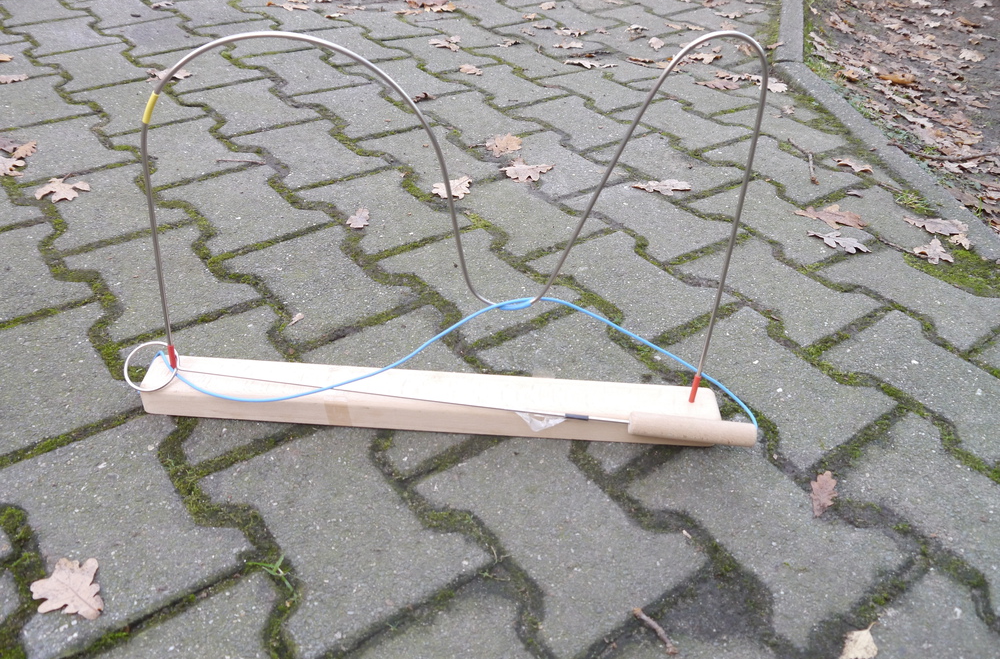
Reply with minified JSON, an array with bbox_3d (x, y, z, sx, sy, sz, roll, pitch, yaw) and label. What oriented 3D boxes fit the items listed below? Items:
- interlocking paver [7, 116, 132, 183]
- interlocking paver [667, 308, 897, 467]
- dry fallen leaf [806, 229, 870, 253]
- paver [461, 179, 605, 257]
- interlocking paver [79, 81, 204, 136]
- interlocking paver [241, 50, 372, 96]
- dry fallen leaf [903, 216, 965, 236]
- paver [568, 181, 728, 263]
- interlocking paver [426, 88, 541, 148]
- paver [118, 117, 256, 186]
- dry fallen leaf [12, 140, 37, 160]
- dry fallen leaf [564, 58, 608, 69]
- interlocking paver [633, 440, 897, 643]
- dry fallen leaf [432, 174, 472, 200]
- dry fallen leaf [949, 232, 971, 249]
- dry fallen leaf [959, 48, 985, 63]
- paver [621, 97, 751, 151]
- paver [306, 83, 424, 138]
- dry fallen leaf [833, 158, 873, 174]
[{"bbox_3d":[-0.611,-0.223,1.143,0.160,0.070,0.195,-23,44,-32],"label":"interlocking paver"},{"bbox_3d":[0.270,0.076,0.826,0.160,0.070,0.193,-21,43,-31],"label":"interlocking paver"},{"bbox_3d":[0.432,-0.113,1.029,0.080,0.012,0.045,21,39,21],"label":"dry fallen leaf"},{"bbox_3d":[0.024,-0.125,1.067,0.154,0.070,0.193,-22,44,-31],"label":"paver"},{"bbox_3d":[-0.575,-0.321,1.280,0.160,0.070,0.195,-25,46,-34],"label":"interlocking paver"},{"bbox_3d":[-0.347,-0.429,1.450,0.160,0.070,0.195,-21,43,-30],"label":"interlocking paver"},{"bbox_3d":[0.586,-0.137,1.076,0.082,0.016,0.047,3,36,-2],"label":"dry fallen leaf"},{"bbox_3d":[0.196,-0.122,1.086,0.158,0.070,0.195,-22,44,-32],"label":"paver"},{"bbox_3d":[-0.045,-0.318,1.327,0.158,0.070,0.195,-22,44,-32],"label":"interlocking paver"},{"bbox_3d":[-0.449,-0.225,1.163,0.160,0.070,0.195,-24,45,-33],"label":"paver"},{"bbox_3d":[-0.637,-0.242,1.089,0.030,0.015,0.052,8,37,5],"label":"dry fallen leaf"},{"bbox_3d":[0.160,-0.501,1.525,0.071,0.017,0.042,16,38,16],"label":"dry fallen leaf"},{"bbox_3d":[0.211,0.179,0.674,0.154,0.070,0.193,-22,44,-31],"label":"interlocking paver"},{"bbox_3d":[-0.060,-0.190,1.075,0.052,0.015,0.068,22,40,23],"label":"dry fallen leaf"},{"bbox_3d":[0.603,-0.115,1.052,0.042,0.012,0.026,-26,46,-35],"label":"dry fallen leaf"},{"bbox_3d":[0.996,-0.577,1.703,0.064,0.016,0.072,15,38,14],"label":"dry fallen leaf"},{"bbox_3d":[0.297,-0.310,1.352,0.160,0.070,0.195,-24,45,-32],"label":"paver"},{"bbox_3d":[-0.227,-0.326,1.319,0.158,0.070,0.195,-22,44,-32],"label":"paver"},{"bbox_3d":[0.534,-0.248,1.220,0.064,0.014,0.036,25,41,26],"label":"dry fallen leaf"}]

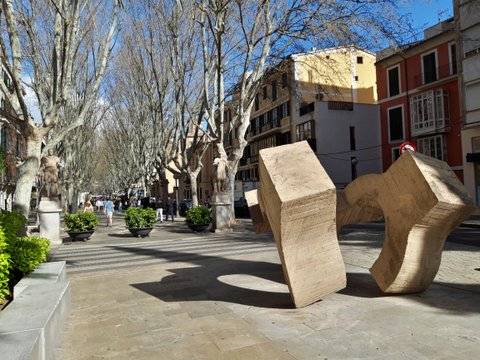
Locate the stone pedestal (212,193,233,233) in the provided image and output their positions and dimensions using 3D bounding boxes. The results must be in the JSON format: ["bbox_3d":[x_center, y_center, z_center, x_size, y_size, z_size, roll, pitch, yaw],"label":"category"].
[{"bbox_3d":[-0.759,1.422,15.626,0.700,1.670,0.700,-1,-2,-21],"label":"stone pedestal"}]

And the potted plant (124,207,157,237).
[{"bbox_3d":[-4.176,1.747,15.174,1.260,1.220,1.260,-1,-2,-21],"label":"potted plant"}]

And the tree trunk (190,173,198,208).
[{"bbox_3d":[-3.536,1.093,28.139,0.500,3.250,0.500,-1,-2,-21],"label":"tree trunk"}]

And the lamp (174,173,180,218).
[{"bbox_3d":[-4.804,1.248,27.687,0.360,3.150,0.360,-1,-2,-21],"label":"lamp"}]

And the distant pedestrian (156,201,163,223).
[{"bbox_3d":[-5.348,2.014,23.901,0.500,1.680,0.420,0,-3,-22],"label":"distant pedestrian"}]

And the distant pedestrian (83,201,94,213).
[{"bbox_3d":[-8.531,1.920,20.300,0.500,1.660,0.380,0,-3,-22],"label":"distant pedestrian"}]

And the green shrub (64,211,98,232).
[{"bbox_3d":[-6.310,1.621,14.348,1.230,0.800,1.230,0,-3,-22],"label":"green shrub"}]

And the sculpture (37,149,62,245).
[{"bbox_3d":[-7.173,0.635,13.654,0.900,3.450,0.880,0,-3,-22],"label":"sculpture"}]

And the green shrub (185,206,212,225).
[{"bbox_3d":[-1.878,1.620,16.316,1.150,0.780,1.150,-1,-2,-21],"label":"green shrub"}]

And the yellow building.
[{"bbox_3d":[8.408,-5.407,49.317,13.000,18.400,17.000,0,-3,-22],"label":"yellow building"}]

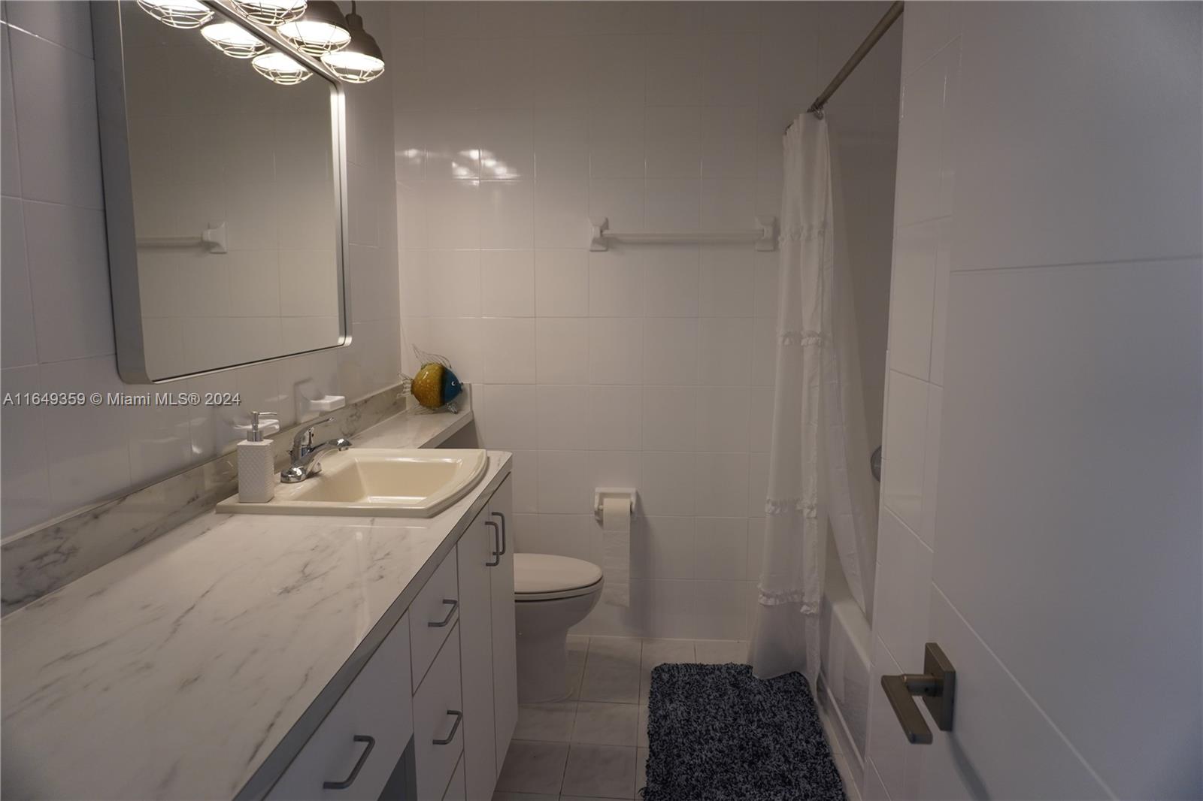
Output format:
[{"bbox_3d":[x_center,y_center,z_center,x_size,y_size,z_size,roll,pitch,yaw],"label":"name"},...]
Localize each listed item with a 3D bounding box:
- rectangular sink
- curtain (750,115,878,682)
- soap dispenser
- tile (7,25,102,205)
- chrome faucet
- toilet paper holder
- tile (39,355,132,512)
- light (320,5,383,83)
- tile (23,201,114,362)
[{"bbox_3d":[-0.543,0.275,1.963,0.489,0.190,0.578,1,8,4],"label":"rectangular sink"},{"bbox_3d":[0.718,0.029,2.726,0.350,1.835,0.495,1,8,4],"label":"curtain"},{"bbox_3d":[-0.725,0.117,1.716,0.081,0.191,0.063,1,8,4],"label":"soap dispenser"},{"bbox_3d":[-0.878,-0.446,1.302,0.009,0.250,0.200,1,8,4],"label":"tile"},{"bbox_3d":[-0.674,0.112,1.923,0.162,0.142,0.152,1,8,4],"label":"chrome faucet"},{"bbox_3d":[0.048,0.404,3.047,0.161,0.117,0.089,1,8,4],"label":"toilet paper holder"},{"bbox_3d":[-0.879,0.053,1.375,0.009,0.250,0.200,1,8,4],"label":"tile"},{"bbox_3d":[-0.665,-0.967,2.149,0.178,0.215,0.178,1,8,4],"label":"light"},{"bbox_3d":[-0.879,-0.196,1.338,0.009,0.250,0.200,1,8,4],"label":"tile"}]

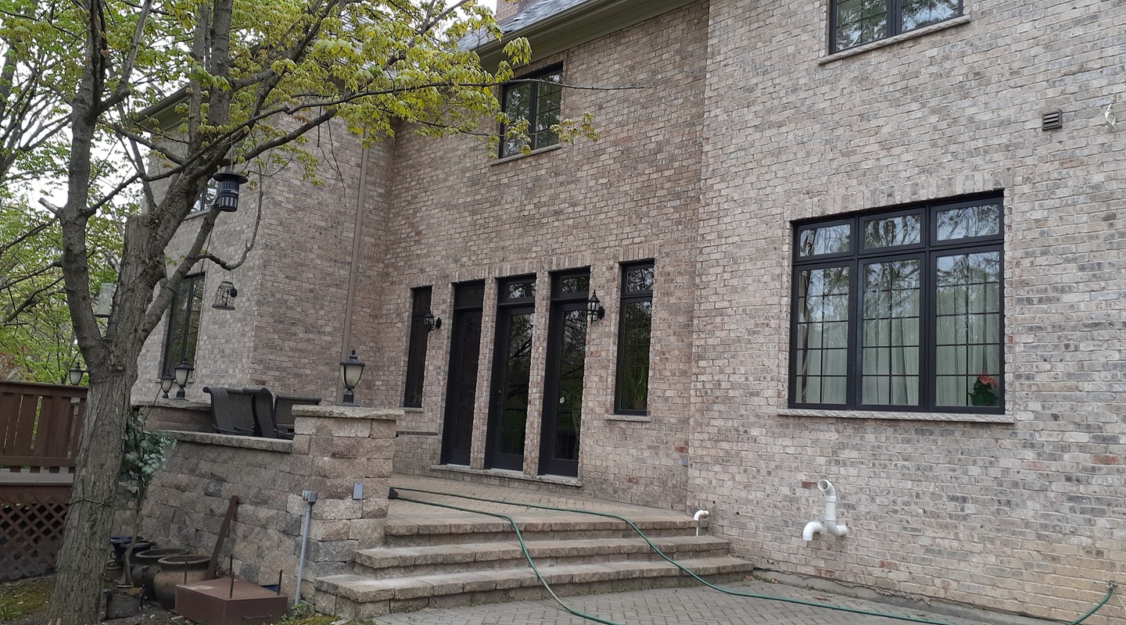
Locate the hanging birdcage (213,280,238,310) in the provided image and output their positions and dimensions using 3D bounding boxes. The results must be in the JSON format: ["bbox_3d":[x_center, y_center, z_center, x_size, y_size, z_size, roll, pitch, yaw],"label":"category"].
[{"bbox_3d":[-2.154,-0.112,5.600,0.160,0.200,0.150,6,-8,-21],"label":"hanging birdcage"}]

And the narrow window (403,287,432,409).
[{"bbox_3d":[-2.282,0.566,14.300,0.120,1.950,0.580,11,-11,-44],"label":"narrow window"}]

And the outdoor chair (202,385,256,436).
[{"bbox_3d":[-3.268,1.346,9.050,0.680,1.070,0.600,4,-8,-2],"label":"outdoor chair"}]

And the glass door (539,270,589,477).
[{"bbox_3d":[0.073,0.794,11.882,0.140,2.790,0.800,12,-11,-44],"label":"glass door"}]

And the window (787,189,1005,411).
[{"bbox_3d":[3.156,-0.039,8.413,0.130,1.960,2.110,11,-11,-44],"label":"window"}]

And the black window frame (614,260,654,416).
[{"bbox_3d":[0.938,0.323,11.077,0.120,1.920,0.550,12,-11,-44],"label":"black window frame"}]

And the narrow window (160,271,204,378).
[{"bbox_3d":[-6.723,0.282,15.744,0.120,1.820,1.600,11,-11,-44],"label":"narrow window"}]

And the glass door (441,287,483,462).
[{"bbox_3d":[-1.485,0.917,13.459,0.140,2.800,0.800,12,-11,-44],"label":"glass door"}]

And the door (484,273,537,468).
[{"bbox_3d":[-0.691,0.854,12.612,0.130,2.770,0.900,11,-11,-44],"label":"door"}]

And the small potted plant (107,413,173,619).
[{"bbox_3d":[-2.876,1.362,5.950,0.390,1.350,0.400,11,-11,-44],"label":"small potted plant"}]

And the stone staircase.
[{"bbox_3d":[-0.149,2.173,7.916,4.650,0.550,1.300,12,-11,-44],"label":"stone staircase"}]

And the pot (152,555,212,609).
[{"bbox_3d":[-2.773,1.982,6.450,0.440,0.345,0.440,12,-11,-44],"label":"pot"}]

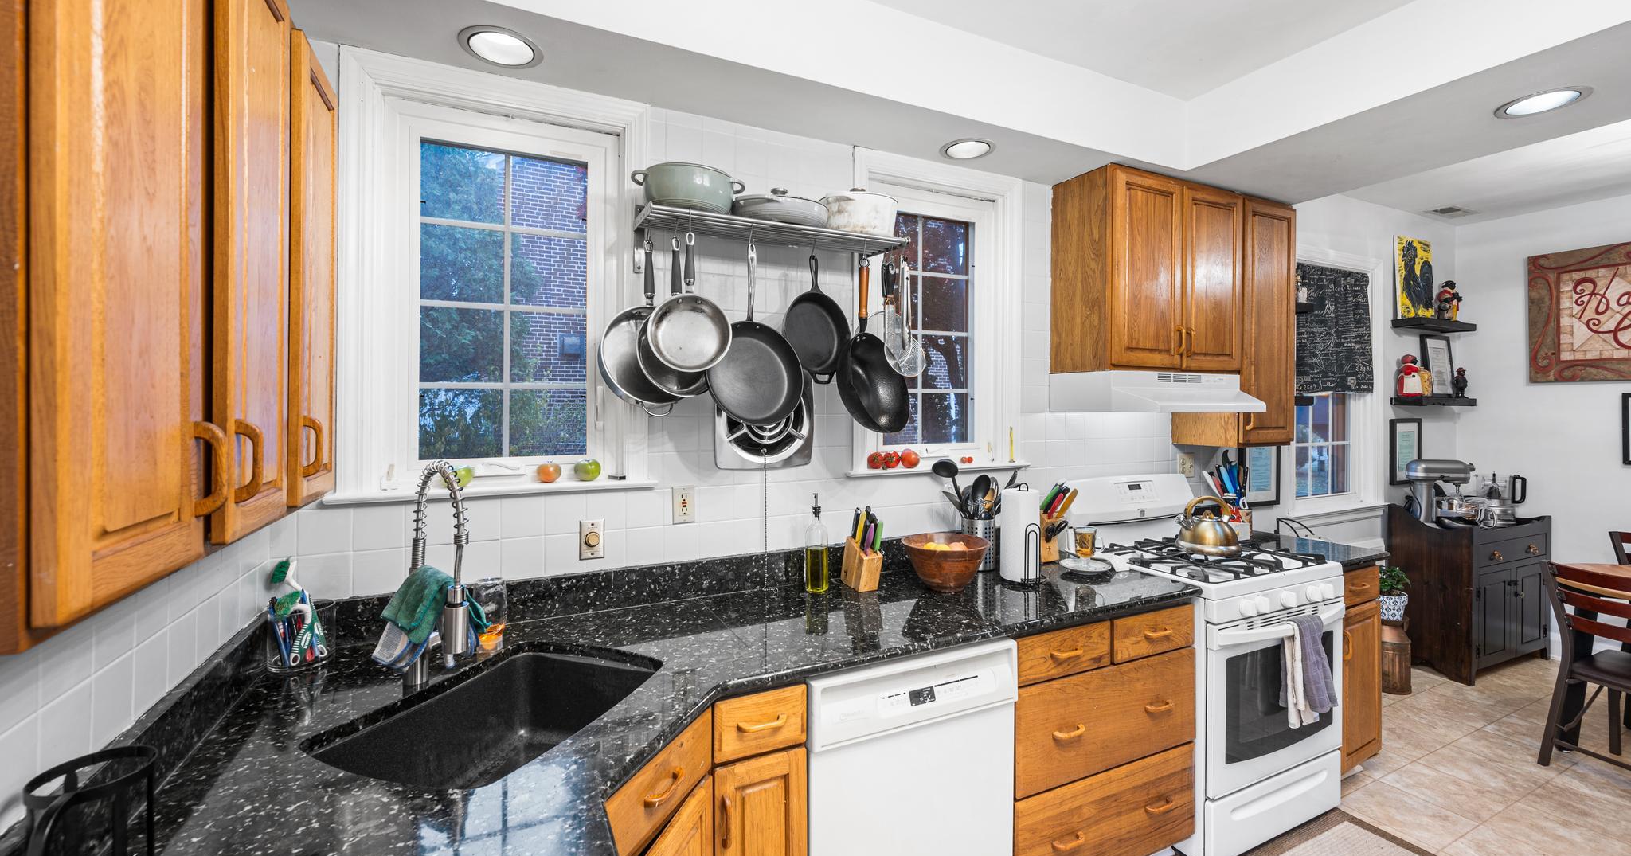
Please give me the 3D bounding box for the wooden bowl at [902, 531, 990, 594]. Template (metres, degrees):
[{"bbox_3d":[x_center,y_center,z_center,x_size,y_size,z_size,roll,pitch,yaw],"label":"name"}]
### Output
[{"bbox_3d":[0.423,0.439,2.035,0.276,0.149,0.276,0,1,0],"label":"wooden bowl"}]

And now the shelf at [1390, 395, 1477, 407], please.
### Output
[{"bbox_3d":[3.765,-0.155,3.860,0.640,0.042,0.150,-1,1,-26],"label":"shelf"}]

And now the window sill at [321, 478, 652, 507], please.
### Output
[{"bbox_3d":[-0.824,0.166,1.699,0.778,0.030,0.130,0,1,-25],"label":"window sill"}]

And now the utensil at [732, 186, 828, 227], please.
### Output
[{"bbox_3d":[-0.101,-0.656,1.896,0.285,0.125,0.285,0,1,0],"label":"utensil"}]

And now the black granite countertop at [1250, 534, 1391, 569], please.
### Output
[{"bbox_3d":[1.982,0.521,2.739,0.380,0.034,0.630,-1,1,-26],"label":"black granite countertop"}]

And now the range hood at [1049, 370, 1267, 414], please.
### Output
[{"bbox_3d":[1.383,-0.139,2.505,0.770,0.152,0.435,0,1,-25],"label":"range hood"}]

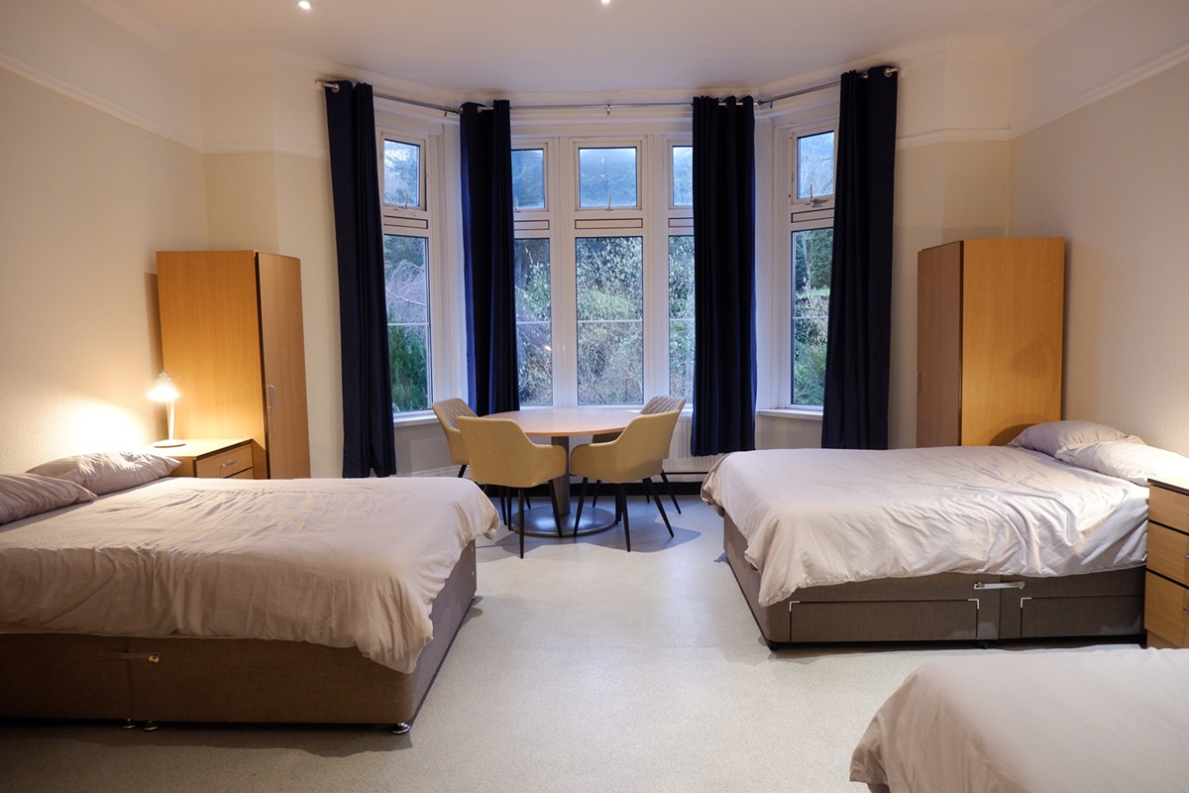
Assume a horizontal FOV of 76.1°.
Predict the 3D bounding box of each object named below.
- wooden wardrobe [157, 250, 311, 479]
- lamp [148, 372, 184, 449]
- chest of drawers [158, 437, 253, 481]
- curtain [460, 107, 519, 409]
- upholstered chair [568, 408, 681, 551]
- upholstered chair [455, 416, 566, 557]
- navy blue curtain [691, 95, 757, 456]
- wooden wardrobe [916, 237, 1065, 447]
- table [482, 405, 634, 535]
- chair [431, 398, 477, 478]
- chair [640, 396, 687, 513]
[{"bbox_3d":[-2.331,0.022,5.027,0.605,1.870,0.662,-1,5,2],"label":"wooden wardrobe"},{"bbox_3d":[-2.550,0.067,4.524,0.190,0.440,0.210,2,6,32],"label":"lamp"},{"bbox_3d":[-2.368,0.658,4.420,0.510,0.720,0.600,-1,5,2],"label":"chest of drawers"},{"bbox_3d":[-0.795,-0.852,5.801,0.390,2.680,0.150,-1,5,2],"label":"curtain"},{"bbox_3d":[0.202,0.504,4.918,0.580,0.830,0.560,4,8,44],"label":"upholstered chair"},{"bbox_3d":[-0.526,0.528,4.821,0.560,0.830,0.580,2,6,27],"label":"upholstered chair"},{"bbox_3d":[0.979,-0.882,5.746,0.500,2.680,0.150,-1,5,2],"label":"navy blue curtain"},{"bbox_3d":[2.546,-0.057,4.983,0.600,1.840,0.676,-1,5,2],"label":"wooden wardrobe"},{"bbox_3d":[-0.244,0.521,5.374,1.270,0.726,1.270,-1,5,2],"label":"table"},{"bbox_3d":[-0.823,0.460,5.593,0.580,0.830,0.560,1,6,18],"label":"chair"},{"bbox_3d":[0.324,0.435,5.614,0.580,0.830,0.560,-4,6,-27],"label":"chair"}]

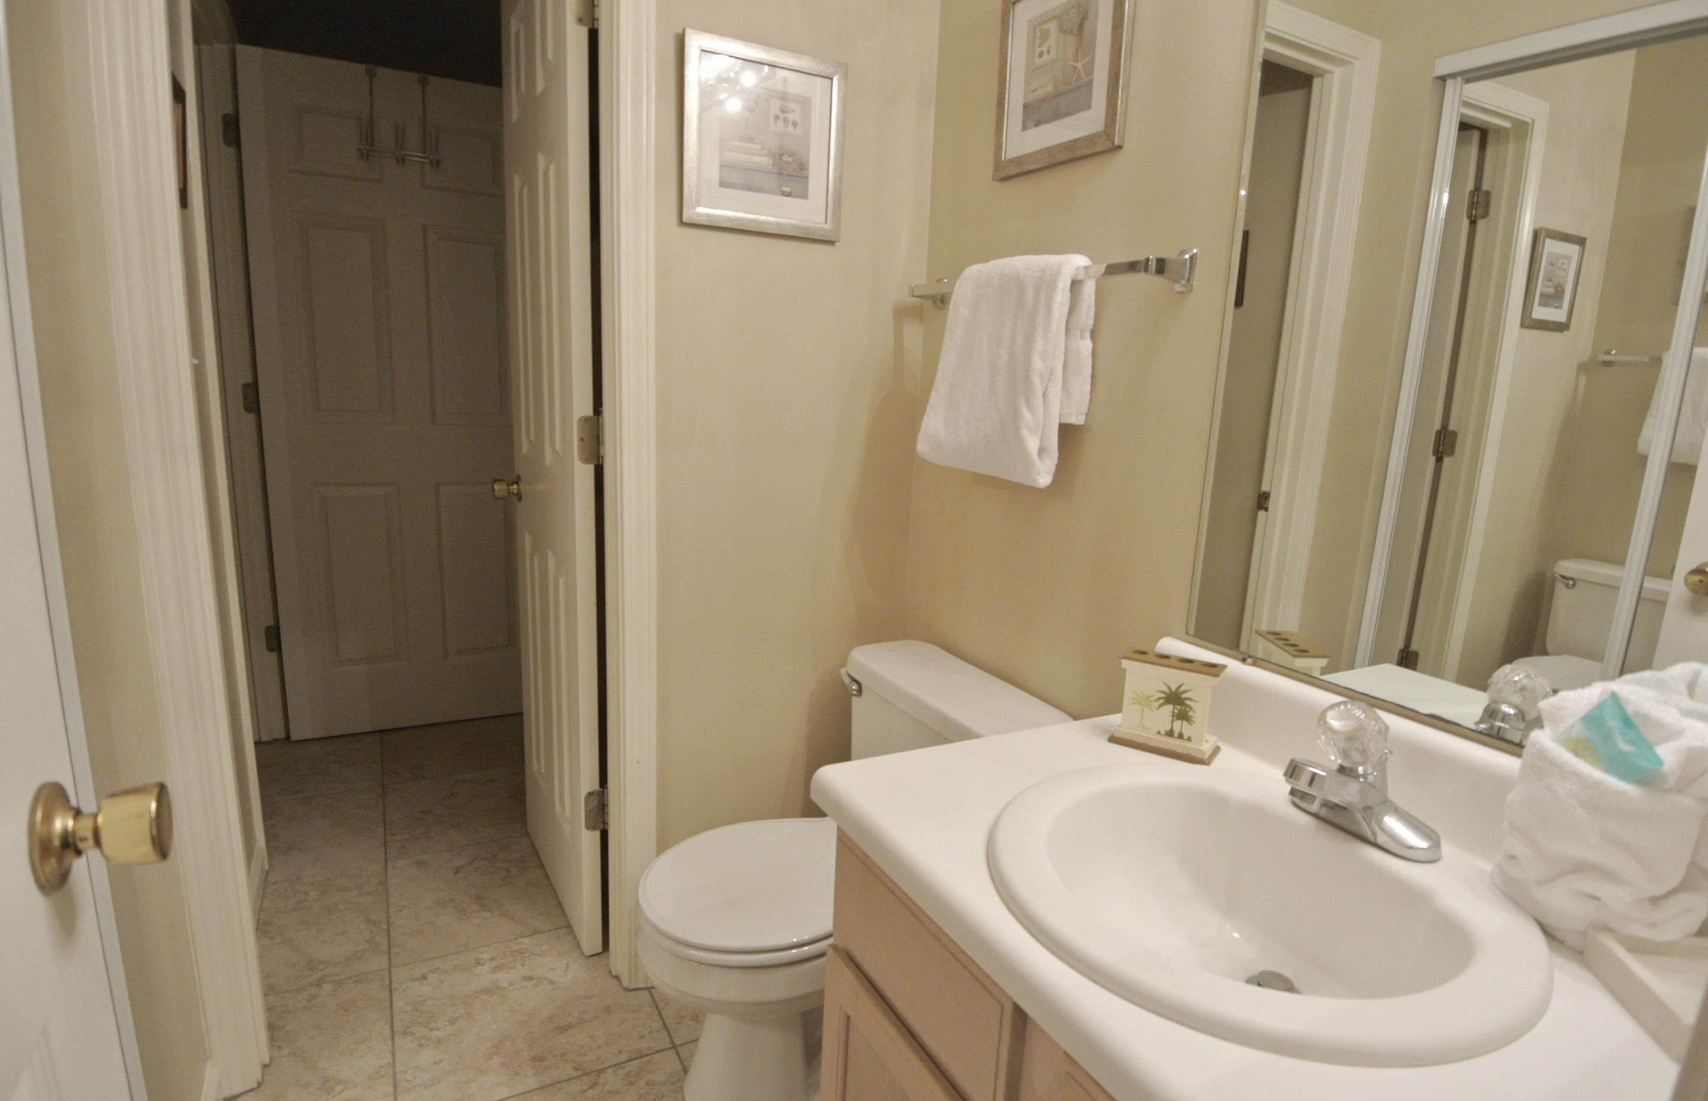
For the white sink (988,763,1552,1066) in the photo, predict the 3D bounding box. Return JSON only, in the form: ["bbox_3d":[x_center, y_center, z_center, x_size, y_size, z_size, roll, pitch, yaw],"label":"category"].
[{"bbox_3d":[0.381,0.399,0.863,0.492,0.190,0.483,-4,13,-29],"label":"white sink"}]

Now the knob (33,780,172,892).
[{"bbox_3d":[-0.482,0.181,0.556,0.060,0.067,0.067,-3,12,-26],"label":"knob"}]

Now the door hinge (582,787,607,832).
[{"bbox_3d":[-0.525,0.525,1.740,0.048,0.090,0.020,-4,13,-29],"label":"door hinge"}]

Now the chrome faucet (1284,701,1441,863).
[{"bbox_3d":[0.518,0.235,0.900,0.150,0.133,0.156,-4,13,-29],"label":"chrome faucet"}]

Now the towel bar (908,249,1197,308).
[{"bbox_3d":[0.286,-0.451,1.450,0.074,0.055,0.650,-4,13,-29],"label":"towel bar"}]

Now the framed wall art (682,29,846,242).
[{"bbox_3d":[-0.159,-0.734,1.545,0.312,0.314,0.020,-4,13,-29],"label":"framed wall art"}]

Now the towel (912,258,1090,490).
[{"bbox_3d":[0.245,-0.308,1.467,0.093,0.355,0.385,-4,13,-29],"label":"towel"}]

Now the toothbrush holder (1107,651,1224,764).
[{"bbox_3d":[0.425,0.208,1.151,0.126,0.117,0.060,9,13,32],"label":"toothbrush holder"}]

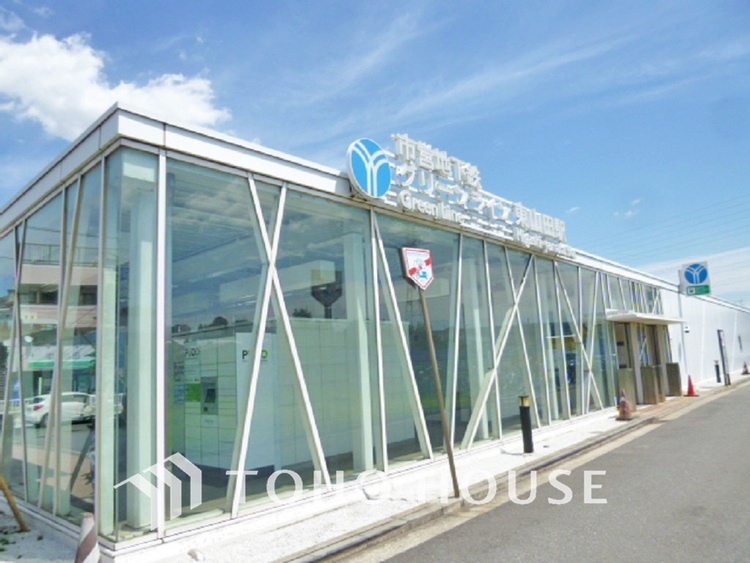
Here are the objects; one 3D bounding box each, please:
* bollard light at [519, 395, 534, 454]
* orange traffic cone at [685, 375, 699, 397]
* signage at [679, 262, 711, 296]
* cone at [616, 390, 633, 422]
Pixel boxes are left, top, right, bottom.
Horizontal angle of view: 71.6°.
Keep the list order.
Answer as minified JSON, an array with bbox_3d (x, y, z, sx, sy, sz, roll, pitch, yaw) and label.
[{"bbox_3d":[2.521,2.383,8.669,0.165,0.910,0.165,-11,-12,40],"label":"bollard light"},{"bbox_3d":[10.508,3.461,17.303,0.390,0.700,0.390,-11,-12,40],"label":"orange traffic cone"},{"bbox_3d":[13.349,-0.066,21.600,1.000,1.380,0.200,-11,-12,40],"label":"signage"},{"bbox_3d":[5.710,2.818,11.953,0.370,0.700,0.370,-11,-12,40],"label":"cone"}]

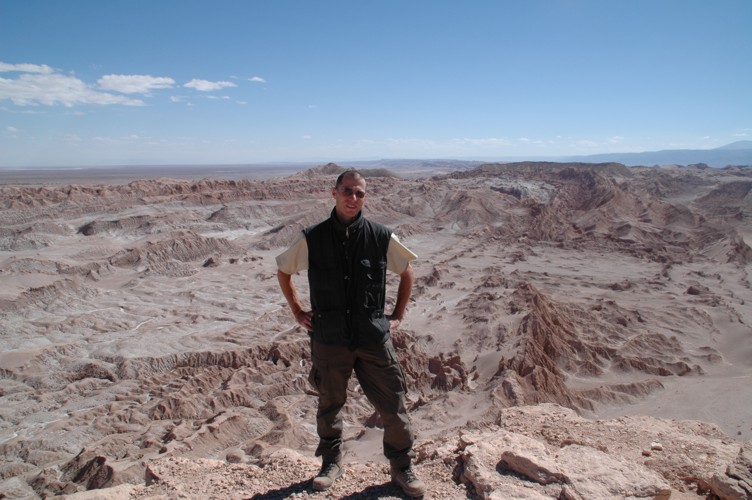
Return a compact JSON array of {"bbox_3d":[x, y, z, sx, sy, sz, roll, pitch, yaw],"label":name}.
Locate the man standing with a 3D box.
[{"bbox_3d":[-0.130,0.465,3.100,0.780,1.780,0.420,-1,9,-3],"label":"man standing"}]

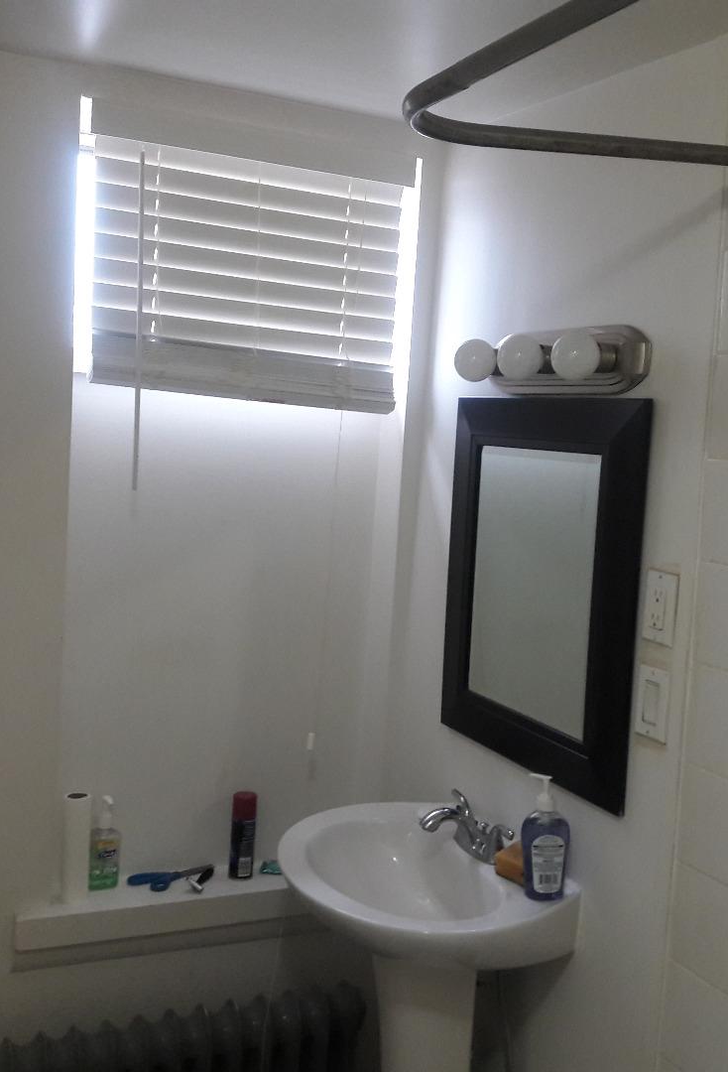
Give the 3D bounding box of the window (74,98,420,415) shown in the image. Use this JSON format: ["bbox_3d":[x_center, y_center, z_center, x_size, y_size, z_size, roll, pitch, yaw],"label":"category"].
[{"bbox_3d":[-0.237,-0.548,2.380,0.710,0.545,0.110,1,6,-25],"label":"window"}]

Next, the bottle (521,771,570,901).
[{"bbox_3d":[0.312,0.510,1.964,0.080,0.203,0.053,4,5,9],"label":"bottle"}]

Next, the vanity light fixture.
[{"bbox_3d":[0.293,-0.315,2.051,0.140,0.115,0.490,1,6,-25],"label":"vanity light fixture"}]

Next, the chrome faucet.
[{"bbox_3d":[0.175,0.544,2.140,0.165,0.088,0.225,1,6,-25],"label":"chrome faucet"}]

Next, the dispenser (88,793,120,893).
[{"bbox_3d":[-0.542,0.637,2.412,0.065,0.188,0.048,0,6,-37],"label":"dispenser"}]

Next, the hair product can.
[{"bbox_3d":[-0.258,0.647,2.517,0.054,0.184,0.054,3,5,0],"label":"hair product can"}]

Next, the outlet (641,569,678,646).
[{"bbox_3d":[0.466,0.113,1.813,0.009,0.114,0.071,1,6,-25],"label":"outlet"}]

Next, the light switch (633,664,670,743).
[{"bbox_3d":[0.456,0.264,1.826,0.009,0.114,0.071,1,6,-25],"label":"light switch"}]

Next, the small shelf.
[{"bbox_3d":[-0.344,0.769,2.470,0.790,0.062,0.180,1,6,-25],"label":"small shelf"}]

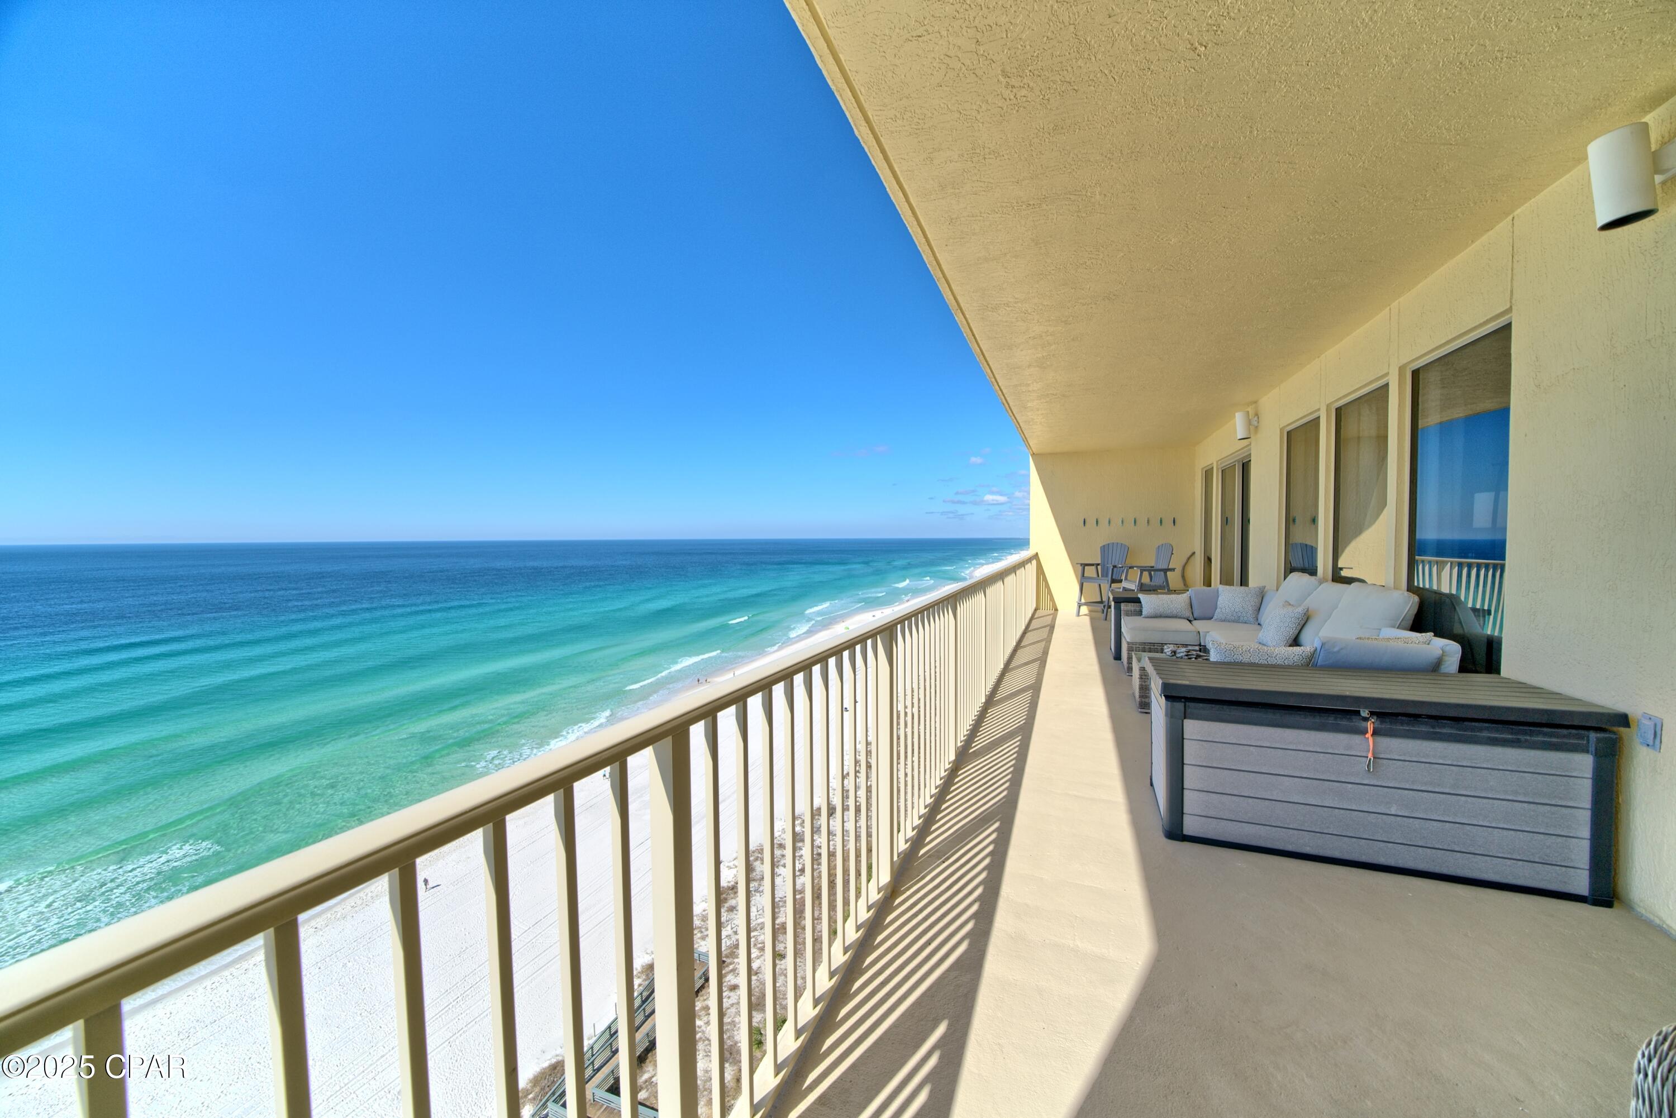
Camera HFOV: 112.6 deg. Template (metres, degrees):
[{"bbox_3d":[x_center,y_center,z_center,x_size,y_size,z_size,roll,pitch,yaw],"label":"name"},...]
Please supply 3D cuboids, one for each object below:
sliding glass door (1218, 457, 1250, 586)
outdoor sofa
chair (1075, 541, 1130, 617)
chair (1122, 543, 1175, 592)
[{"bbox_3d":[5.059,-0.120,7.088,0.110,2.260,1.570,1,2,23],"label":"sliding glass door"},{"bbox_3d":[3.091,0.684,4.389,1.360,0.930,3.040,1,2,23],"label":"outdoor sofa"},{"bbox_3d":[4.428,0.352,9.277,0.680,1.235,0.720,-1,2,-27],"label":"chair"},{"bbox_3d":[4.592,0.381,8.306,0.680,1.235,0.720,0,2,6],"label":"chair"}]

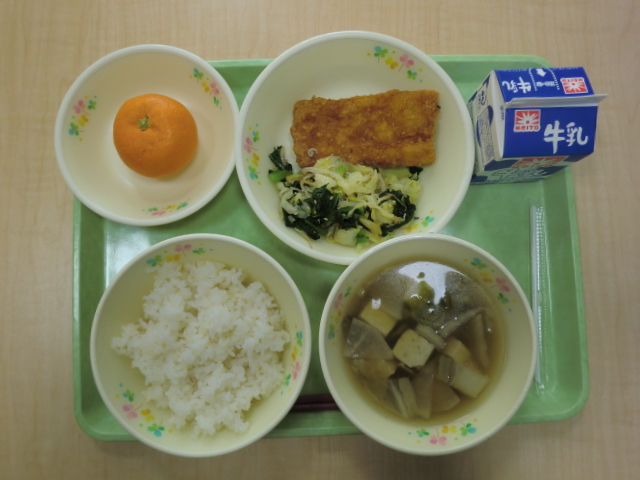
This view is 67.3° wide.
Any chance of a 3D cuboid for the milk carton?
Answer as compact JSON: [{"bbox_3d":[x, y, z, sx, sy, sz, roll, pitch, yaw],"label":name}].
[{"bbox_3d":[0.141,-0.079,0.328,0.058,0.091,0.058,-3,84,-1],"label":"milk carton"}]

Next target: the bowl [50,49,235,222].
[{"bbox_3d":[-0.119,-0.071,0.349,0.127,0.037,0.127,0,84,-1],"label":"bowl"}]

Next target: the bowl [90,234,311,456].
[{"bbox_3d":[-0.075,0.068,0.326,0.136,0.055,0.136,0,84,-1],"label":"bowl"}]

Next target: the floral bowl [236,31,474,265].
[{"bbox_3d":[0.024,-0.062,0.349,0.164,0.041,0.164,0,84,-1],"label":"floral bowl"}]

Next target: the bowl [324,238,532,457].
[{"bbox_3d":[0.068,0.068,0.329,0.137,0.055,0.137,0,84,-1],"label":"bowl"}]

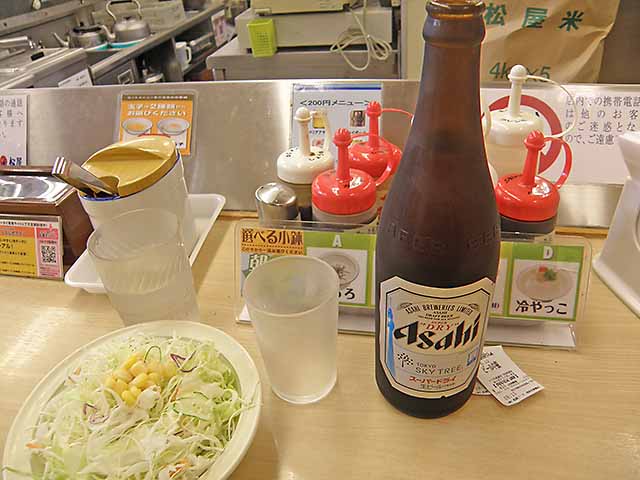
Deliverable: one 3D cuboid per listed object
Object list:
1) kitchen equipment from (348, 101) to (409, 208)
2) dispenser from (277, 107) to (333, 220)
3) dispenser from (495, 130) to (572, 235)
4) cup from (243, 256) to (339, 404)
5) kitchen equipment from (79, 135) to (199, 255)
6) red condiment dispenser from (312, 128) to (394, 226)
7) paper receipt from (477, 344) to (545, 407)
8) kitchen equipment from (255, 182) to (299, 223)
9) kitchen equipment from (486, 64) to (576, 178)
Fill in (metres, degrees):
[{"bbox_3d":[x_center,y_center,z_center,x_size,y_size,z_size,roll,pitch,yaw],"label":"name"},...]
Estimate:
[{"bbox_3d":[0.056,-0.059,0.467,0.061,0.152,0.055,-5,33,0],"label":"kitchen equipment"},{"bbox_3d":[-0.011,-0.053,0.466,0.055,0.152,0.055,-5,33,0],"label":"dispenser"},{"bbox_3d":[0.163,-0.016,0.389,0.059,0.152,0.055,-5,33,0],"label":"dispenser"},{"bbox_3d":[-0.015,0.067,0.340,0.063,0.091,0.063,-5,33,0],"label":"cup"},{"bbox_3d":[-0.177,-0.032,0.478,0.100,0.120,0.100,18,39,30],"label":"kitchen equipment"},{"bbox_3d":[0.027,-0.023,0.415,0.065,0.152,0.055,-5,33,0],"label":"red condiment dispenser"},{"bbox_3d":[0.135,0.097,0.353,0.032,0.006,0.046,-16,35,-17],"label":"paper receipt"},{"bbox_3d":[-0.040,-0.007,0.460,0.039,0.085,0.039,-5,33,0],"label":"kitchen equipment"},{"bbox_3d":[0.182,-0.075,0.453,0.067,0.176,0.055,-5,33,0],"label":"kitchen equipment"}]

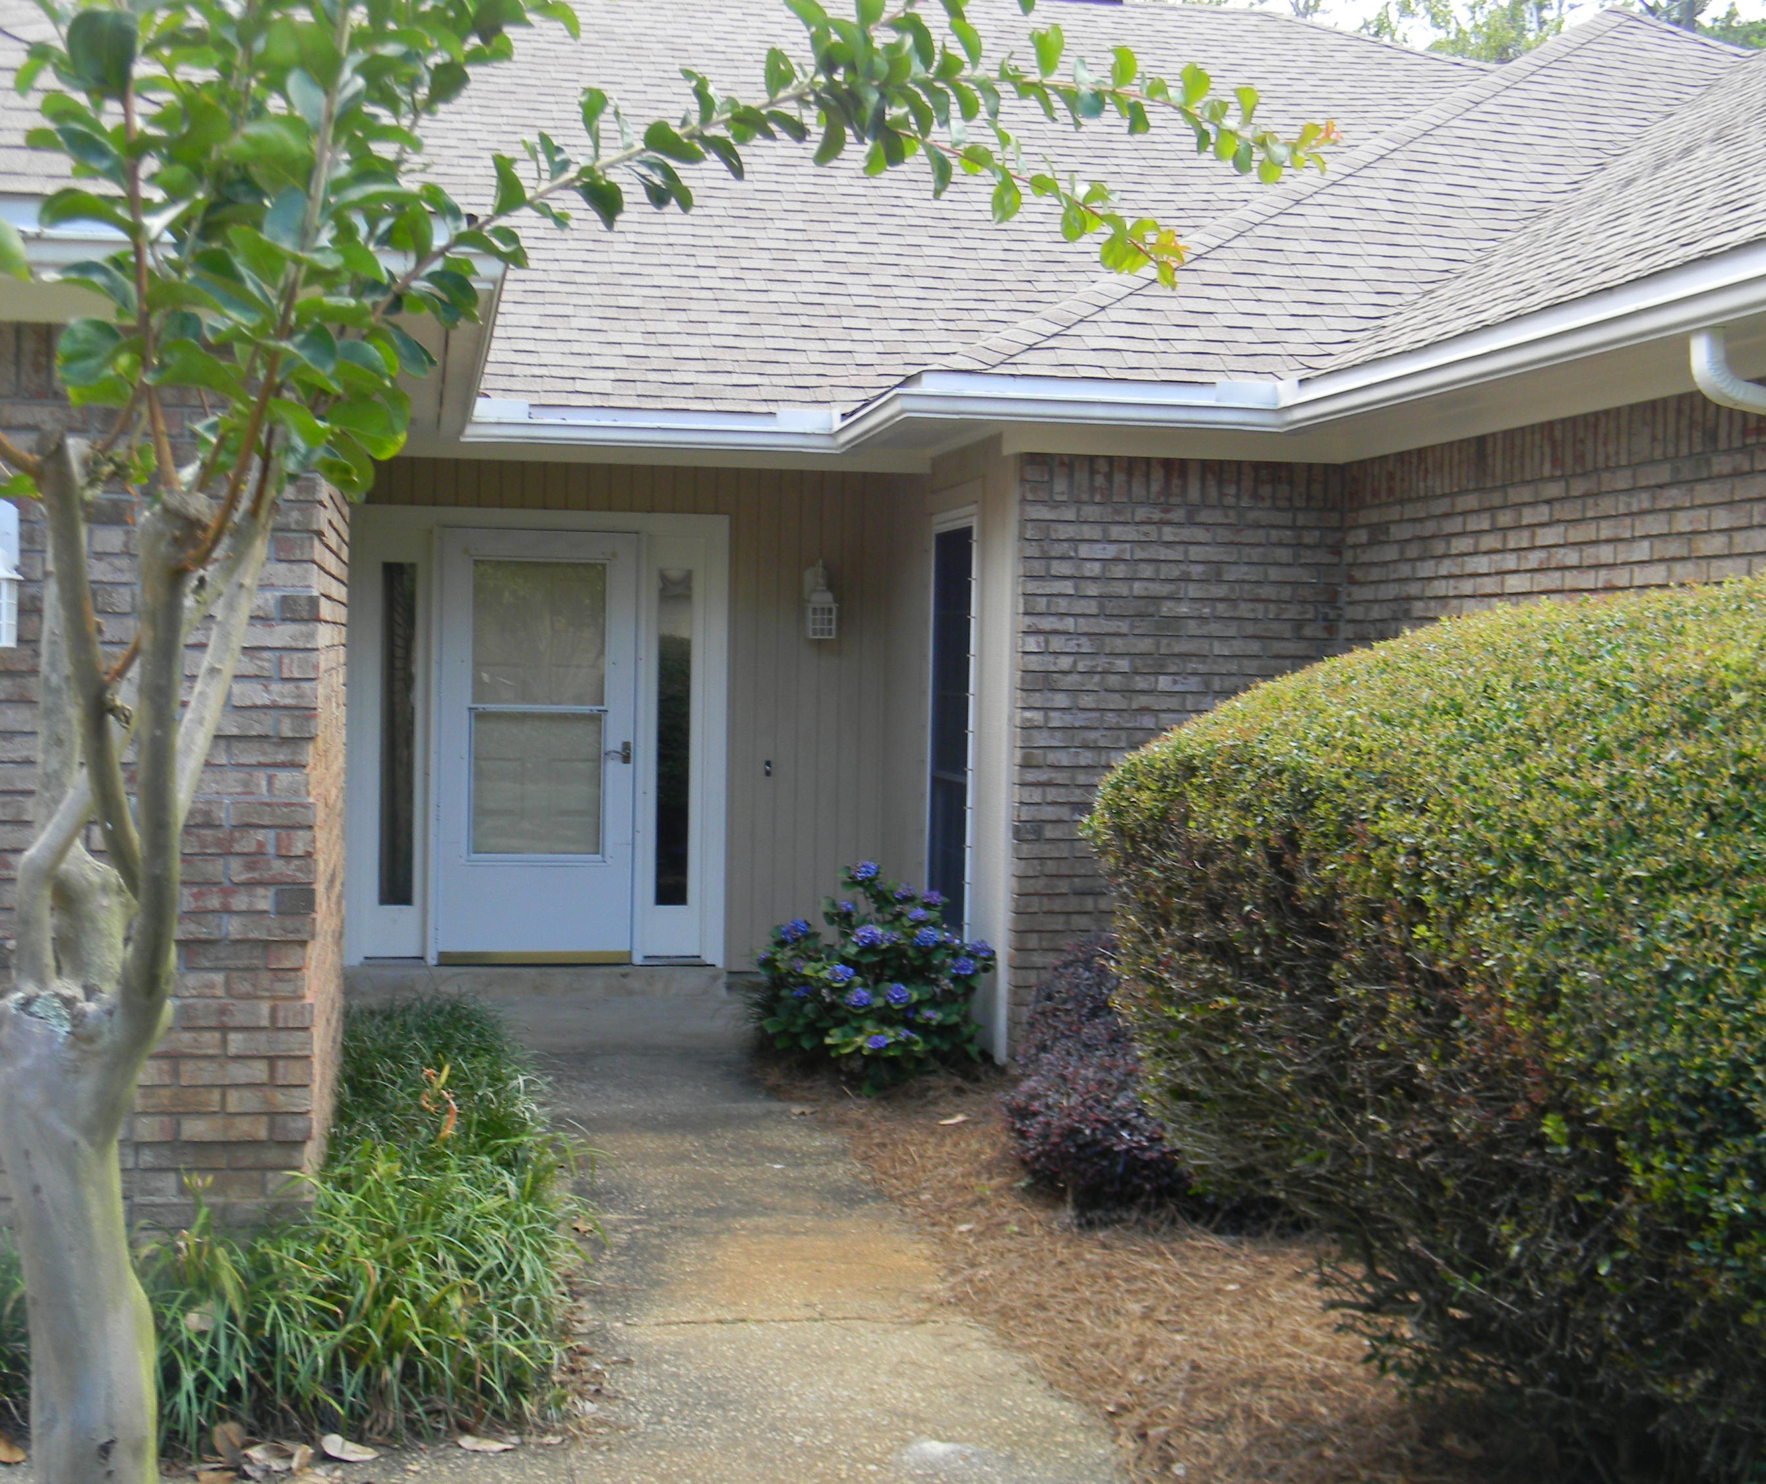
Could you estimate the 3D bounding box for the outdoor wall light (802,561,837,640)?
[{"bbox_3d":[-0.295,-0.669,11.068,0.150,0.374,0.210,1,2,-11],"label":"outdoor wall light"}]

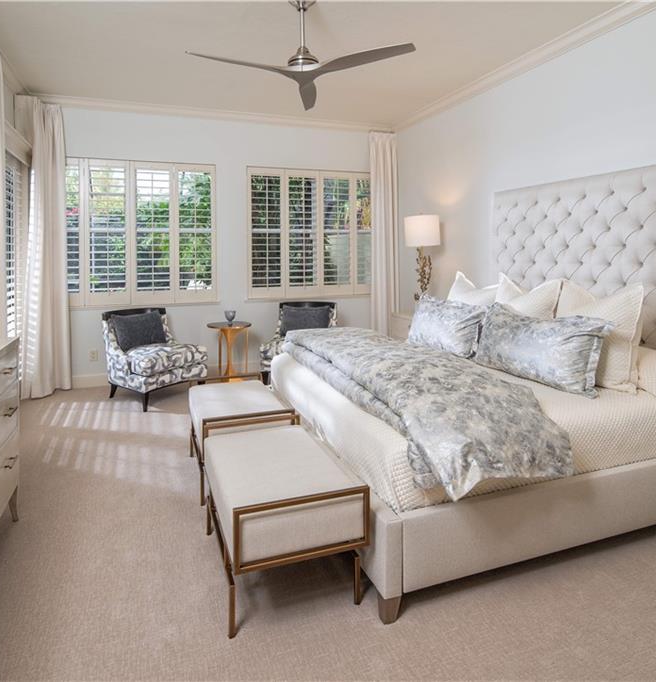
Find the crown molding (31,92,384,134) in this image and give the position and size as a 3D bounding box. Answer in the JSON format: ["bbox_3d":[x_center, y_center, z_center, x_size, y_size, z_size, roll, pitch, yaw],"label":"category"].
[{"bbox_3d":[-1.016,-2.465,5.305,3.905,0.138,0.117,-4,8,-20],"label":"crown molding"}]

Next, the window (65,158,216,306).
[{"bbox_3d":[-1.991,-1.142,5.062,1.630,1.526,0.095,-4,8,-20],"label":"window"}]

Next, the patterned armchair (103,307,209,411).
[{"bbox_3d":[-1.690,0.124,4.755,0.773,0.810,0.710,6,9,37],"label":"patterned armchair"}]

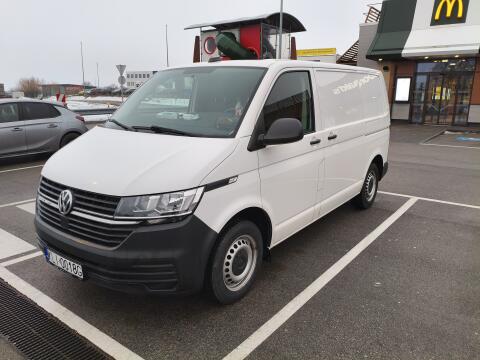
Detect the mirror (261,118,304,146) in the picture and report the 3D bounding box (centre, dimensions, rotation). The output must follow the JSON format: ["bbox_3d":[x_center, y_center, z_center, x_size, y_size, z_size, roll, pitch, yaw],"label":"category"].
[{"bbox_3d":[0.309,-0.363,2.719,0.270,0.210,0.190,11,18,36],"label":"mirror"}]

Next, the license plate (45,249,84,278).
[{"bbox_3d":[-1.272,0.598,2.587,0.520,0.114,0.025,11,18,36],"label":"license plate"}]

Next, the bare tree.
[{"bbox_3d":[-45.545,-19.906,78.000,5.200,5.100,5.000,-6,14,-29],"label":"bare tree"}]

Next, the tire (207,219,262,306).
[{"bbox_3d":[-0.062,0.626,2.837,0.215,0.670,0.670,11,18,36],"label":"tire"}]

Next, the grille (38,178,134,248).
[{"bbox_3d":[-1.188,0.197,2.593,1.110,0.350,0.190,11,18,36],"label":"grille"}]

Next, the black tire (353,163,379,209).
[{"bbox_3d":[1.783,0.072,5.137,0.215,0.670,0.670,11,18,36],"label":"black tire"}]

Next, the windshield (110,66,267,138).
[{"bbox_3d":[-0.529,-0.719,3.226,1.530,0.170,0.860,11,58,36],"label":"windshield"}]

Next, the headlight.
[{"bbox_3d":[-0.545,0.155,2.374,0.510,0.235,0.380,11,18,36],"label":"headlight"}]

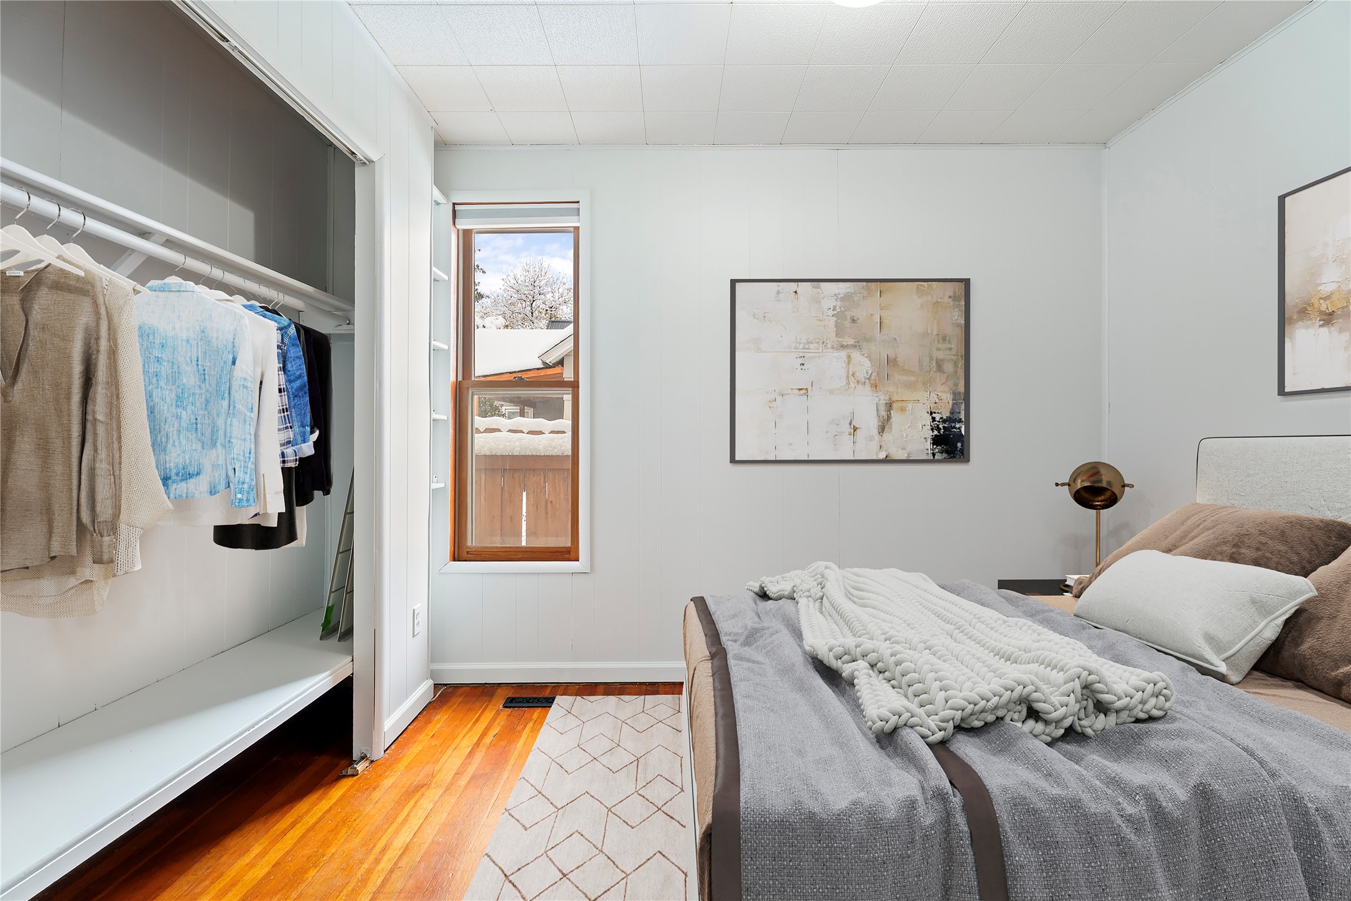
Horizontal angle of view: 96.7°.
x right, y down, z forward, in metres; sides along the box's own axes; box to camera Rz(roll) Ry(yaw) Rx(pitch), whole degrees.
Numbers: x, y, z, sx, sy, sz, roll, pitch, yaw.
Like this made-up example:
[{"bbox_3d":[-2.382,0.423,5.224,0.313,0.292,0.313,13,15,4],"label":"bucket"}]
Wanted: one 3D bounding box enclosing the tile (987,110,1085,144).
[{"bbox_3d":[1.548,-1.403,2.601,0.305,0.018,0.279,0,0,0],"label":"tile"}]

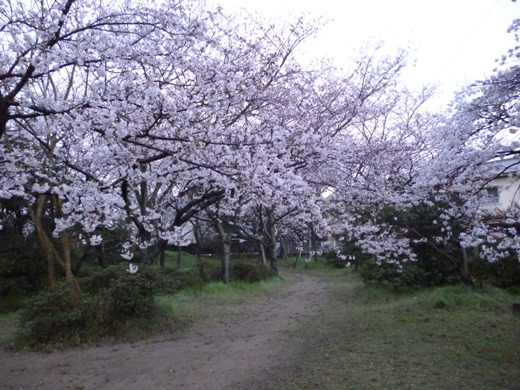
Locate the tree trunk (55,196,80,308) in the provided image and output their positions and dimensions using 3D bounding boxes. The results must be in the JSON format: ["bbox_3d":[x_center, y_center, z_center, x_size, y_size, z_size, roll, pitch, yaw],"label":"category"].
[{"bbox_3d":[-2.929,0.875,6.400,0.396,1.703,0.300,0,-5,0],"label":"tree trunk"}]

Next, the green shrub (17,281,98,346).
[{"bbox_3d":[-2.880,1.580,5.950,1.130,0.750,1.050,0,-5,0],"label":"green shrub"}]

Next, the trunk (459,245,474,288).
[{"bbox_3d":[5.057,1.726,10.300,0.392,1.029,0.280,0,-5,0],"label":"trunk"}]

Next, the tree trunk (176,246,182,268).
[{"bbox_3d":[-3.158,2.452,16.500,0.235,0.863,0.200,0,-5,0],"label":"tree trunk"}]

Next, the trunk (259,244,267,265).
[{"bbox_3d":[0.099,2.348,16.600,0.316,0.789,0.240,0,-5,0],"label":"trunk"}]

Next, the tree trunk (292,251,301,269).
[{"bbox_3d":[1.415,2.500,16.300,0.310,0.698,0.240,0,-5,0],"label":"tree trunk"}]

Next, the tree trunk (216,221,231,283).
[{"bbox_3d":[-1.024,1.585,11.800,0.393,1.739,0.340,0,-5,0],"label":"tree trunk"}]

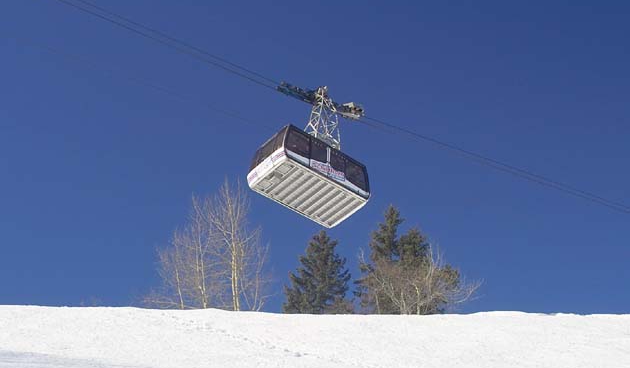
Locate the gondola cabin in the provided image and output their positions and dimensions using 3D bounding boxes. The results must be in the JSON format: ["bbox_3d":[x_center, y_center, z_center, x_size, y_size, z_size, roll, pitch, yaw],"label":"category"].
[{"bbox_3d":[-0.217,-0.387,37.624,6.000,2.700,3.450,28,-45,-29],"label":"gondola cabin"}]

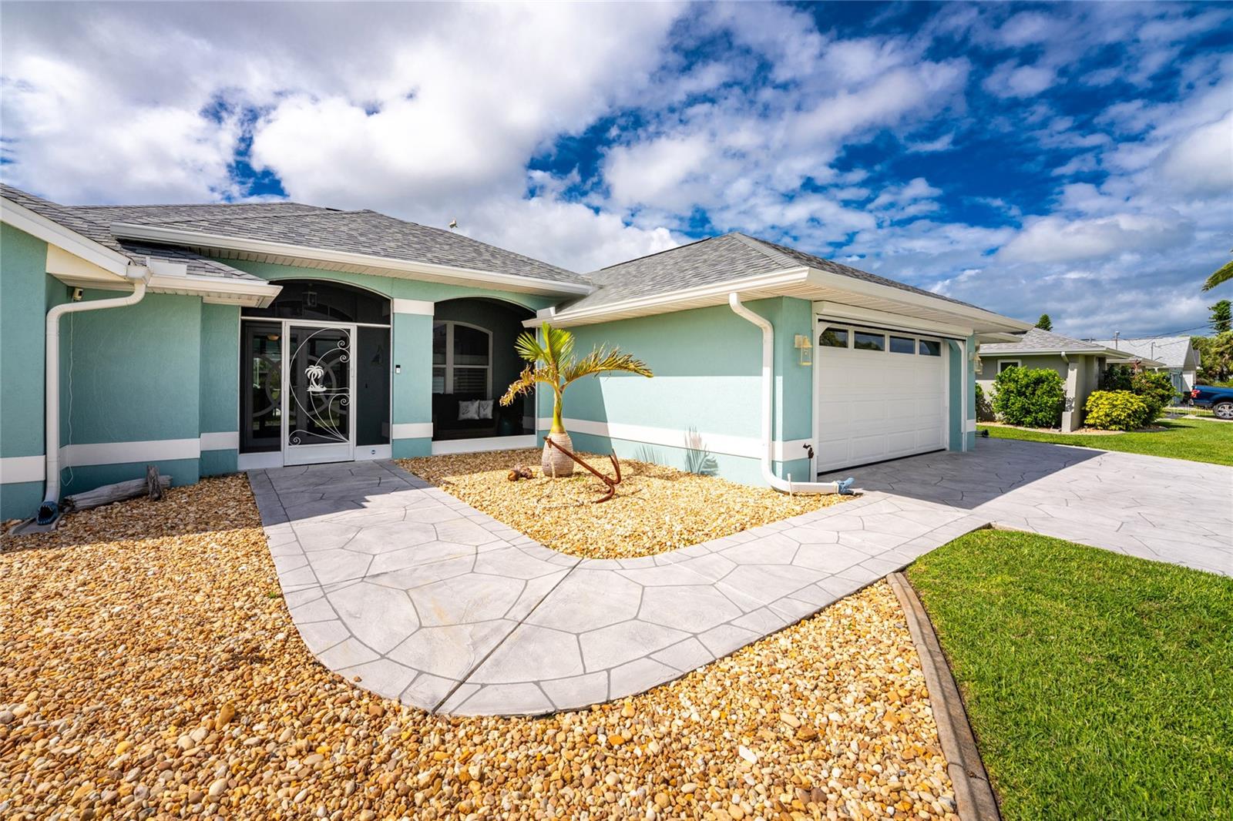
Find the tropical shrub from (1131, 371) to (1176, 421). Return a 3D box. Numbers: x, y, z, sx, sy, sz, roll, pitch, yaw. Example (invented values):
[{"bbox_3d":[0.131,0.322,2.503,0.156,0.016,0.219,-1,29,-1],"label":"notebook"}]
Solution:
[{"bbox_3d":[18.677,-0.470,16.700,1.250,1.850,1.250,-2,3,-36],"label":"tropical shrub"}]

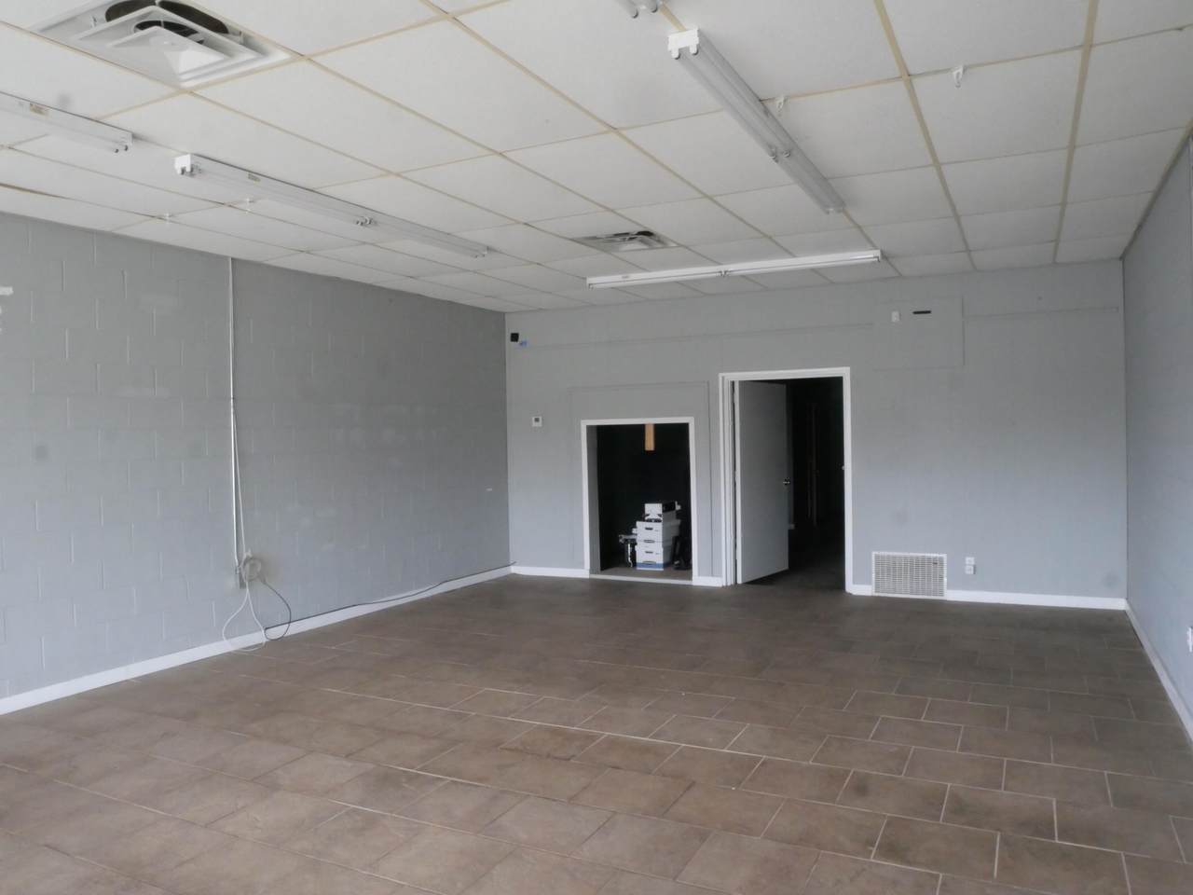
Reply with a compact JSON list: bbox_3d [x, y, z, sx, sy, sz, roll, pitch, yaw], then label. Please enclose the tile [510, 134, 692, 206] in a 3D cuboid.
[{"bbox_3d":[0.087,-1.406,4.266,0.605,0.024,1.215,0,2,27],"label":"tile"}]

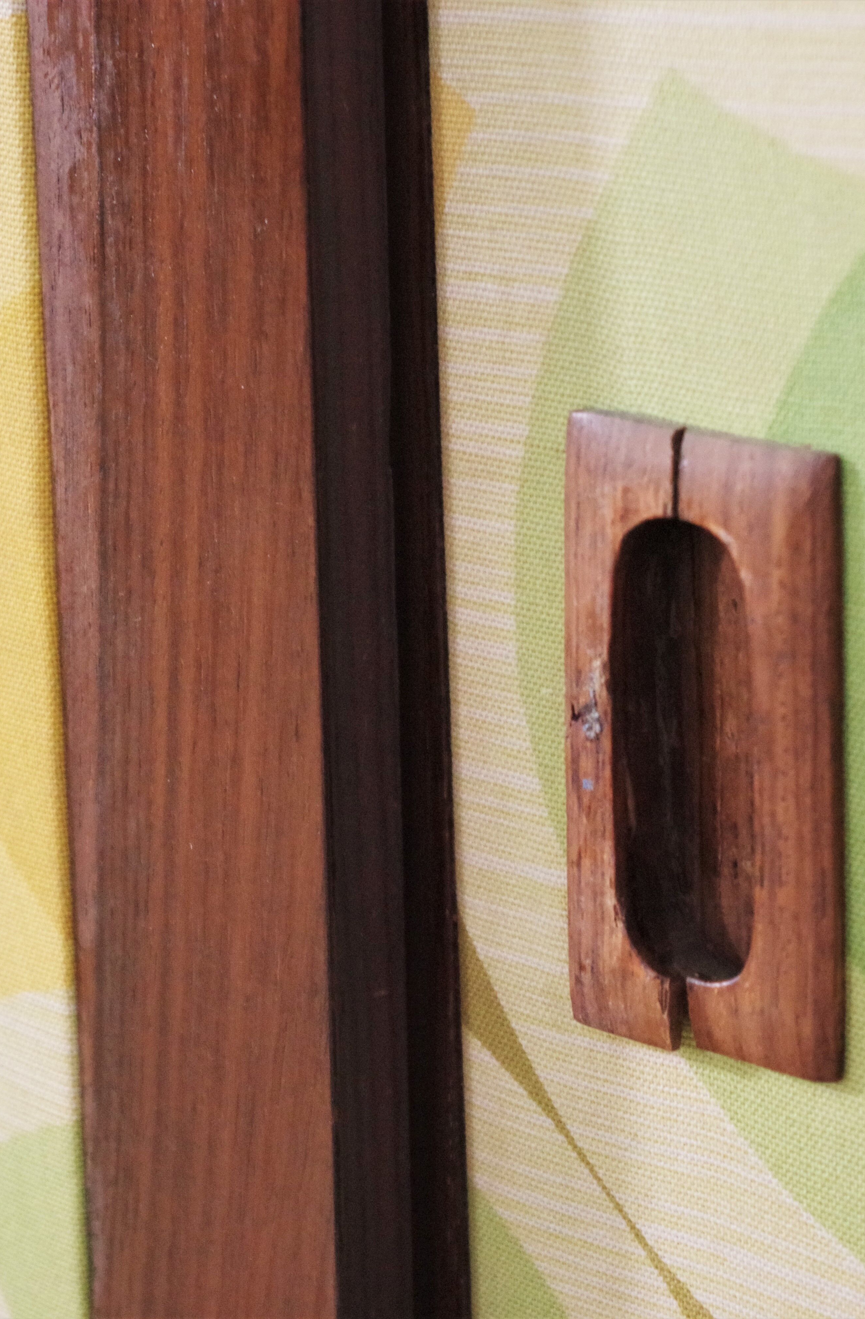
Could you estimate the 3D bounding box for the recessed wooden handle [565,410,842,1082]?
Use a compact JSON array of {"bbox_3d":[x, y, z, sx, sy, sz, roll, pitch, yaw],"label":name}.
[{"bbox_3d":[0.036,0.011,0.423,0.043,0.082,0.013,10,18,42],"label":"recessed wooden handle"}]

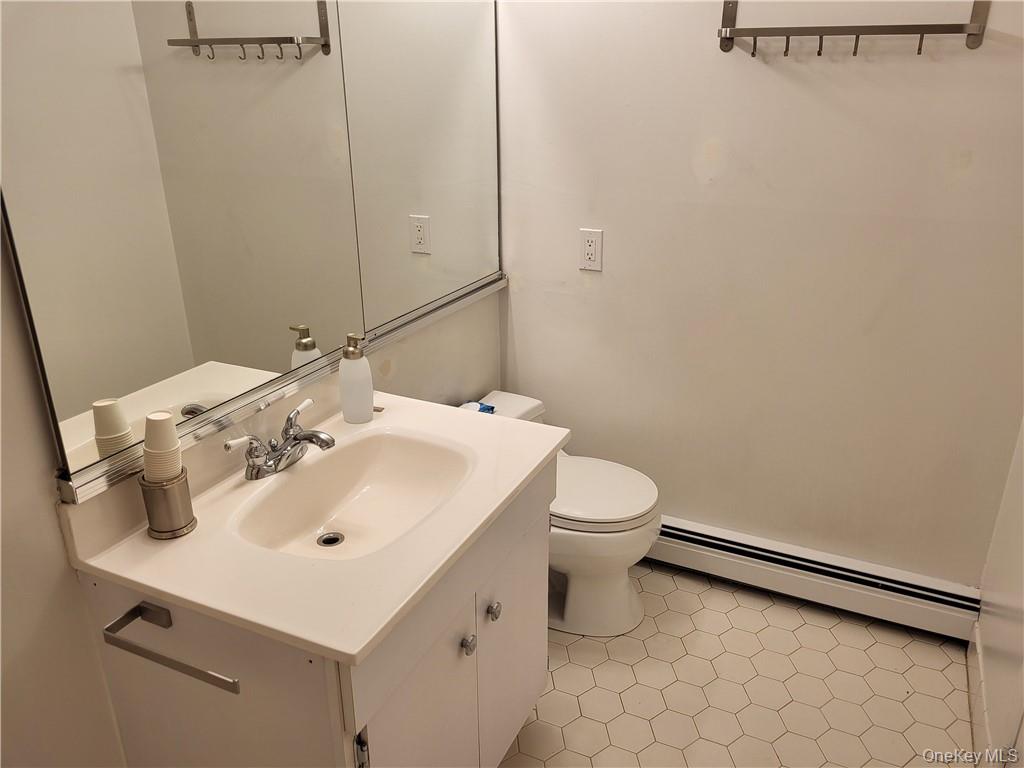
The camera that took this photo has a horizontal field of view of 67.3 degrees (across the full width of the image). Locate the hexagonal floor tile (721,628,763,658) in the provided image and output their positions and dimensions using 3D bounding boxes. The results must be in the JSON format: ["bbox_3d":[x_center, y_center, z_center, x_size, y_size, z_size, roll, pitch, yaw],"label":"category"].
[{"bbox_3d":[0.652,0.740,2.192,0.109,0.009,0.126,-2,22,-4],"label":"hexagonal floor tile"}]

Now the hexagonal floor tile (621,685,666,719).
[{"bbox_3d":[0.343,0.836,2.017,0.127,0.008,0.110,10,24,23],"label":"hexagonal floor tile"}]

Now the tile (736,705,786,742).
[{"bbox_3d":[0.609,0.831,1.882,0.123,0.008,0.106,10,24,23],"label":"tile"}]

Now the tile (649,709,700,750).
[{"bbox_3d":[0.402,0.858,1.905,0.109,0.009,0.126,-2,22,-4],"label":"tile"}]

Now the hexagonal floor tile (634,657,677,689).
[{"bbox_3d":[0.377,0.769,2.038,0.123,0.008,0.106,10,24,23],"label":"hexagonal floor tile"}]

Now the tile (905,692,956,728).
[{"bbox_3d":[1.062,0.833,1.957,0.109,0.009,0.126,-2,22,-4],"label":"tile"}]

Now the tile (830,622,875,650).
[{"bbox_3d":[0.982,0.728,2.217,0.109,0.009,0.126,-2,22,-4],"label":"tile"}]

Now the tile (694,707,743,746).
[{"bbox_3d":[0.512,0.854,1.913,0.109,0.009,0.126,-2,22,-4],"label":"tile"}]

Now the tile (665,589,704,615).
[{"bbox_3d":[0.515,0.658,2.311,0.123,0.008,0.106,10,24,23],"label":"tile"}]

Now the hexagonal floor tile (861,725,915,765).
[{"bbox_3d":[0.918,0.888,1.882,0.127,0.008,0.110,10,24,23],"label":"hexagonal floor tile"}]

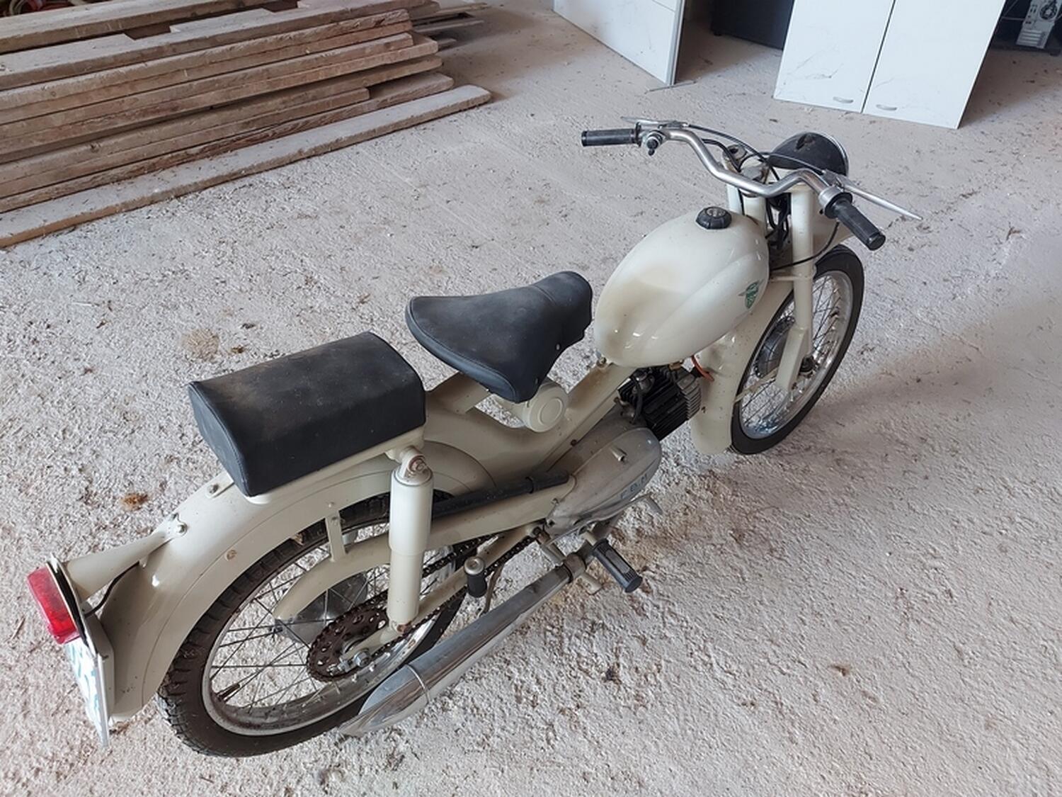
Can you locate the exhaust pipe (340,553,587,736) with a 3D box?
[{"bbox_3d":[-0.096,0.420,1.280,0.490,0.076,0.072,-29,48,-27],"label":"exhaust pipe"}]

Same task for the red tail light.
[{"bbox_3d":[-0.566,0.243,0.872,0.028,0.036,0.095,-28,47,-31],"label":"red tail light"}]

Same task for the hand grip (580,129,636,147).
[{"bbox_3d":[0.154,-0.506,1.425,0.110,0.031,0.031,7,39,21],"label":"hand grip"}]

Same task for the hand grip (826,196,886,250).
[{"bbox_3d":[0.496,-0.269,1.122,0.038,0.038,0.117,-8,46,-11],"label":"hand grip"}]

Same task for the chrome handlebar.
[{"bbox_3d":[0.349,-0.401,1.288,0.135,0.095,0.610,-28,46,-32],"label":"chrome handlebar"}]

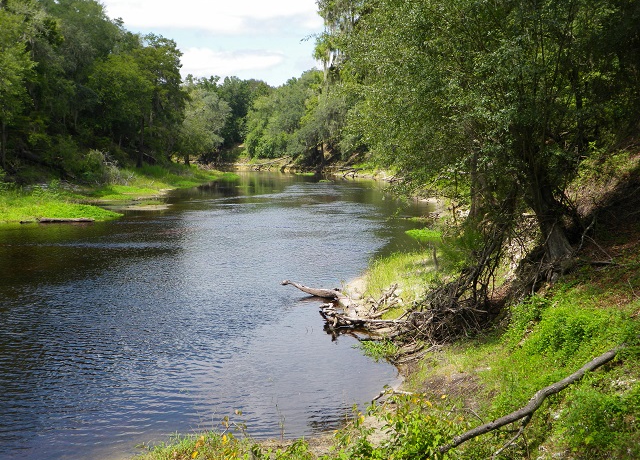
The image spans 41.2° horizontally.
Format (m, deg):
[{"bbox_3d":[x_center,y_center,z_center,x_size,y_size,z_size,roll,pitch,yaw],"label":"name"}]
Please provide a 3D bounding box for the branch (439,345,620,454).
[{"bbox_3d":[2.303,1.896,9.350,3.041,0.250,0.320,-18,14,-33],"label":"branch"}]

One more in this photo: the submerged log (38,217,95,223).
[{"bbox_3d":[-15.180,-0.612,51.031,3.136,0.300,0.350,-1,5,-7],"label":"submerged log"}]

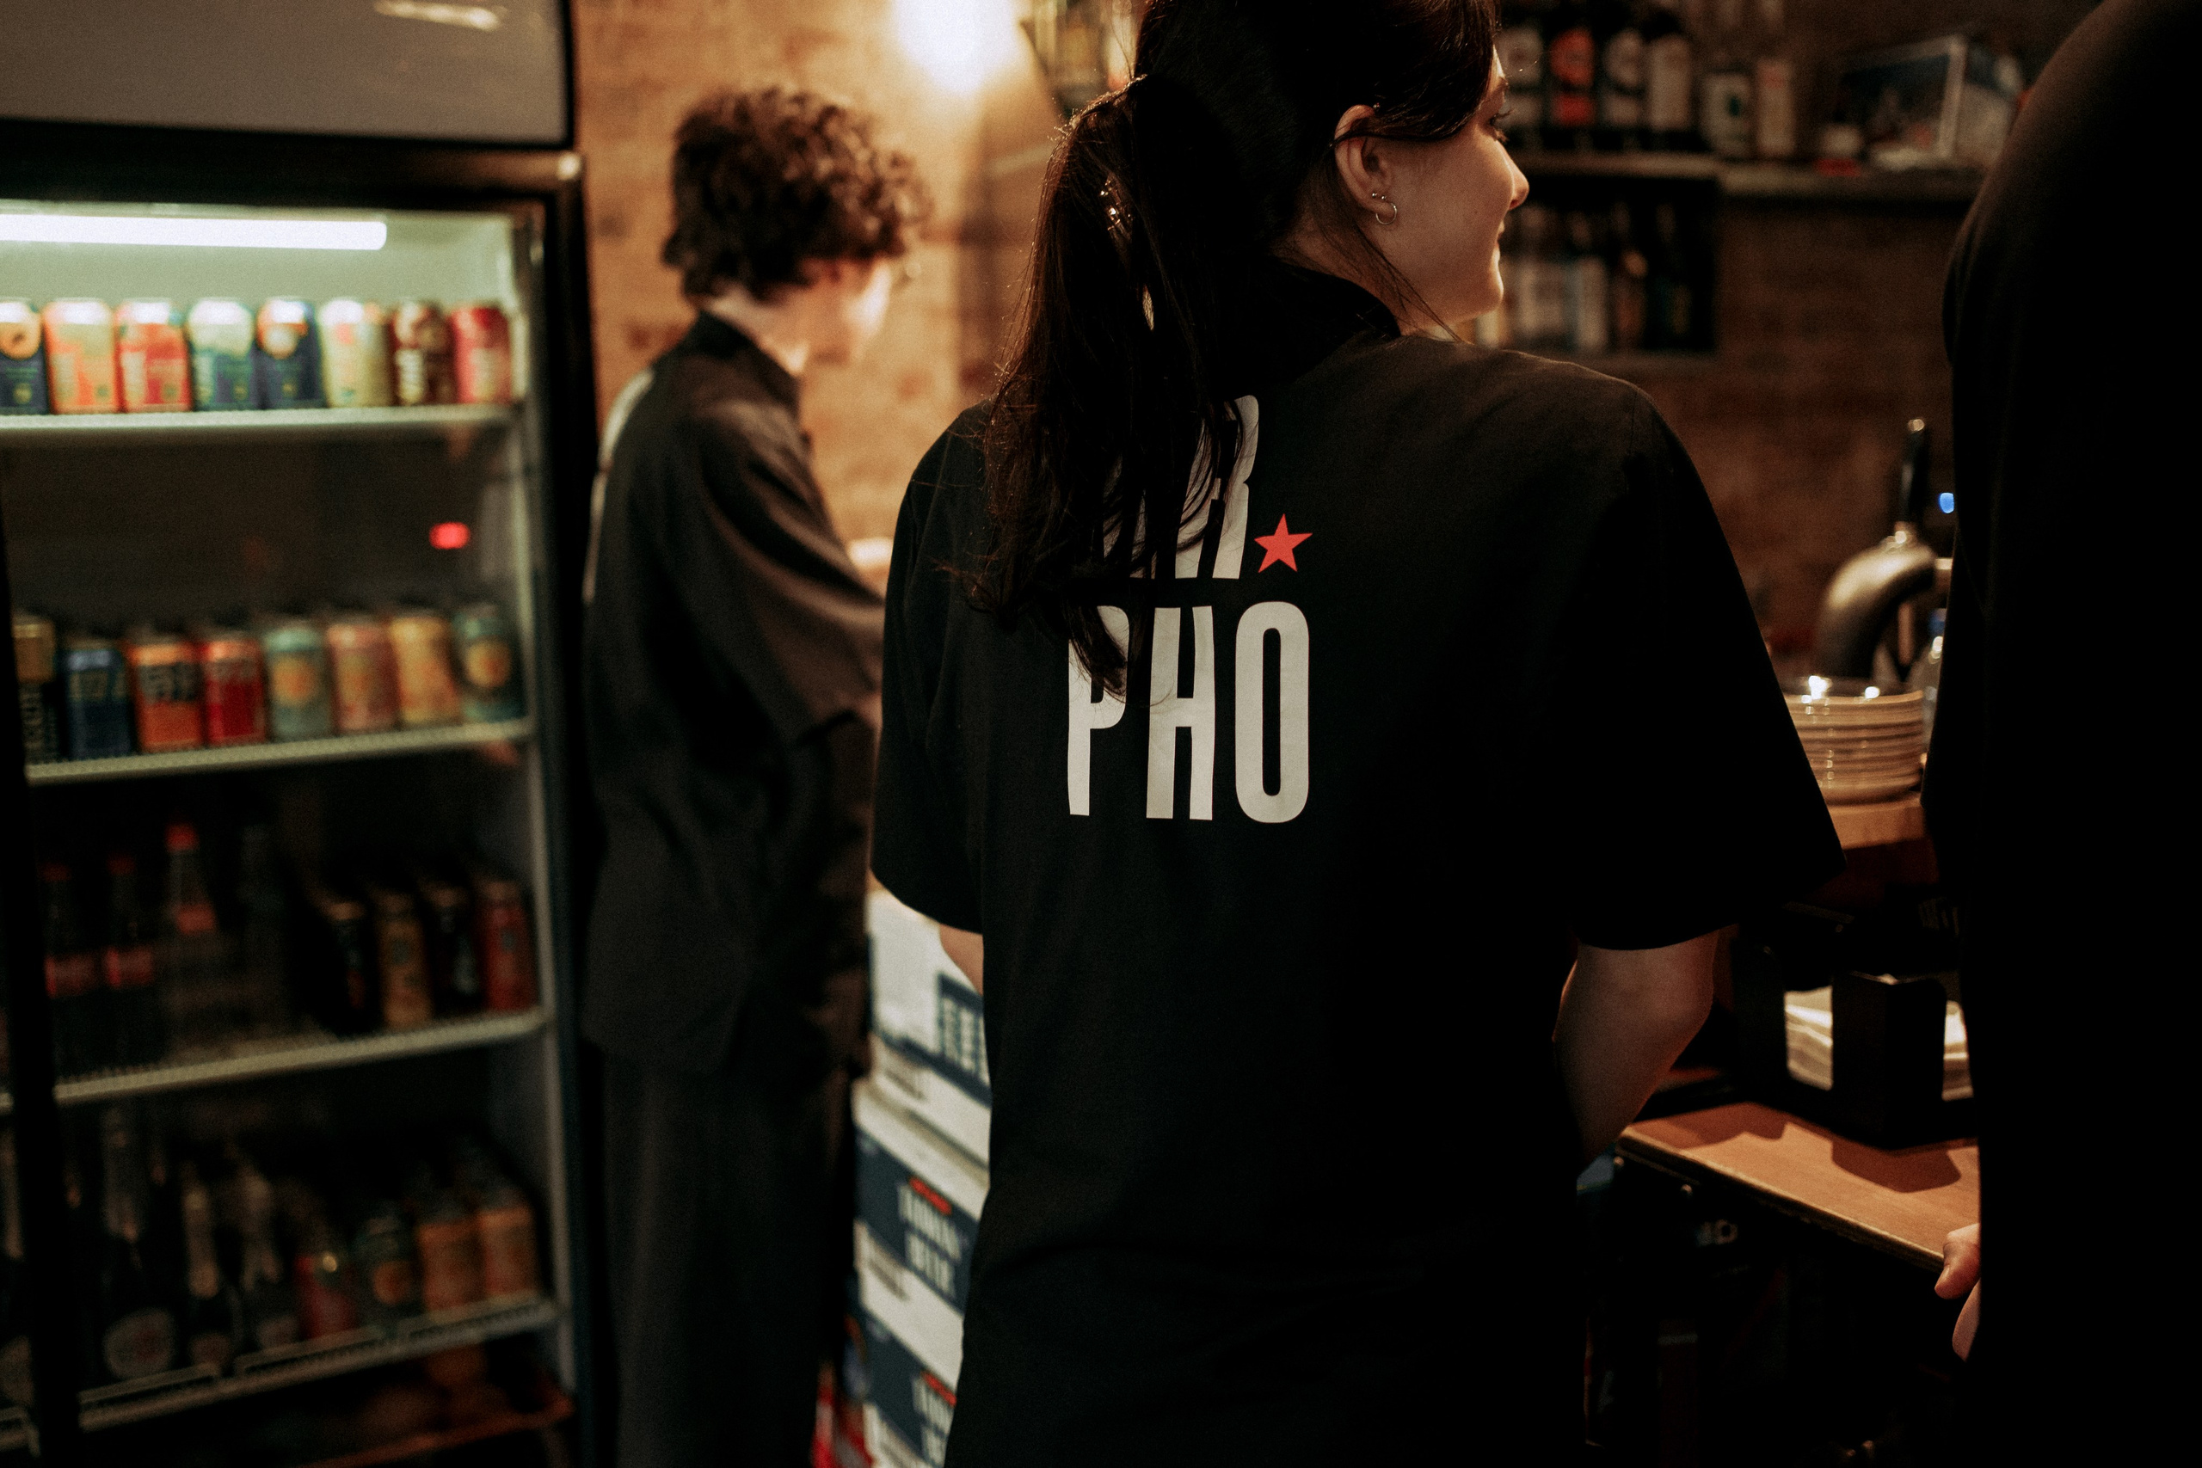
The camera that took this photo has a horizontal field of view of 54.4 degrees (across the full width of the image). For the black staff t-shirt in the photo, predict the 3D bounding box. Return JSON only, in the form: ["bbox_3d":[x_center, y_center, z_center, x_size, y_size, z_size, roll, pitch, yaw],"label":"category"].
[{"bbox_3d":[0.145,0.112,1.320,0.580,0.770,0.340,3,10,22],"label":"black staff t-shirt"}]

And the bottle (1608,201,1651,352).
[{"bbox_3d":[0.957,-0.829,3.880,0.077,0.268,0.077,-6,11,-29],"label":"bottle"}]

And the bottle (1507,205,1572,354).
[{"bbox_3d":[0.779,-0.812,3.810,0.092,0.260,0.092,-1,9,0],"label":"bottle"}]

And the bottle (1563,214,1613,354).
[{"bbox_3d":[0.874,-0.810,3.850,0.080,0.260,0.080,-1,9,0],"label":"bottle"}]

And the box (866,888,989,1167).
[{"bbox_3d":[-0.014,0.241,1.825,0.250,0.177,0.340,-6,11,-29],"label":"box"}]

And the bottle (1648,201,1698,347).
[{"bbox_3d":[1.048,-0.841,3.920,0.080,0.268,0.080,-1,9,0],"label":"bottle"}]

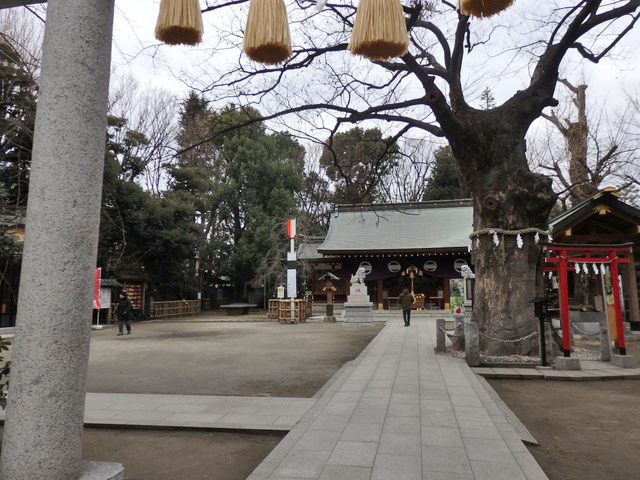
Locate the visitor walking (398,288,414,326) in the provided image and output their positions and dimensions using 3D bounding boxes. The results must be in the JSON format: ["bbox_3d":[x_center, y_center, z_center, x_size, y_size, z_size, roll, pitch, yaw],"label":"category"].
[{"bbox_3d":[3.926,3.055,20.973,0.550,1.680,0.400,-2,-7,12],"label":"visitor walking"}]

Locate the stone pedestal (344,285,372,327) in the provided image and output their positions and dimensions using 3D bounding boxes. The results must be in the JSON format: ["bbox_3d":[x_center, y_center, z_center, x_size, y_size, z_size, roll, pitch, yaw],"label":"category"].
[{"bbox_3d":[1.855,3.056,21.746,1.380,1.930,1.300,-2,-7,12],"label":"stone pedestal"}]

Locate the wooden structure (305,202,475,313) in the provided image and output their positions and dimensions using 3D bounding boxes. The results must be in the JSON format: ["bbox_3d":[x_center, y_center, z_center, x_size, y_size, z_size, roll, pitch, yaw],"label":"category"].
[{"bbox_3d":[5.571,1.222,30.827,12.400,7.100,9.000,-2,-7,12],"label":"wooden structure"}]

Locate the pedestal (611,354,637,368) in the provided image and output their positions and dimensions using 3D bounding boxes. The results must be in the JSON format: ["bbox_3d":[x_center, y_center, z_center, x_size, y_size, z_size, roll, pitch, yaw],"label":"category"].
[{"bbox_3d":[6.241,2.483,9.506,0.350,0.240,0.340,1,-6,-9],"label":"pedestal"}]

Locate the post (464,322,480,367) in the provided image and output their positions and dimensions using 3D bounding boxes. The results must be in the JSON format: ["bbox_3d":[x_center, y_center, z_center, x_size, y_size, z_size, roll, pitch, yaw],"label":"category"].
[{"bbox_3d":[3.209,2.195,9.806,0.220,0.910,0.220,0,-6,-6],"label":"post"}]

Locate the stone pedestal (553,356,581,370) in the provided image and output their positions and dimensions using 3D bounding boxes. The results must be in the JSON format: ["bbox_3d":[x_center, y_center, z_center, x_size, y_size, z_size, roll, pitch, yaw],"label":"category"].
[{"bbox_3d":[4.980,2.464,9.283,0.350,0.240,0.340,1,-6,-9],"label":"stone pedestal"}]

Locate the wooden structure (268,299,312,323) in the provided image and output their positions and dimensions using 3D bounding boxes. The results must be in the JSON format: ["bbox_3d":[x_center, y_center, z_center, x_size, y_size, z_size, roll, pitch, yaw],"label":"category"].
[{"bbox_3d":[-1.574,3.788,24.758,2.300,1.220,2.600,0,-6,-3],"label":"wooden structure"}]

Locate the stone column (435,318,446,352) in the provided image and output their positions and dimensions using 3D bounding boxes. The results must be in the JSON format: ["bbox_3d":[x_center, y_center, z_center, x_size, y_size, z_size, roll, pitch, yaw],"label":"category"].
[{"bbox_3d":[3.149,2.479,12.074,0.200,0.850,0.200,-2,-7,12],"label":"stone column"}]

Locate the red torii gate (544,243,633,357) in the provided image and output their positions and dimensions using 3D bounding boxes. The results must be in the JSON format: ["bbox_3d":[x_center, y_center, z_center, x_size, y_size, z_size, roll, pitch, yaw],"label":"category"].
[{"bbox_3d":[5.604,1.221,9.535,1.780,2.280,0.240,1,-6,-9],"label":"red torii gate"}]

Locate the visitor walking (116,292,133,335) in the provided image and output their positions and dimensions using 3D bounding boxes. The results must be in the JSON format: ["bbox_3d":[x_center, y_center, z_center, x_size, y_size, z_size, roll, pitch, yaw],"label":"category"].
[{"bbox_3d":[-7.537,2.843,17.946,0.580,1.640,0.500,2,-7,-20],"label":"visitor walking"}]

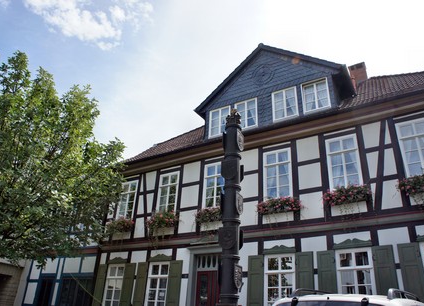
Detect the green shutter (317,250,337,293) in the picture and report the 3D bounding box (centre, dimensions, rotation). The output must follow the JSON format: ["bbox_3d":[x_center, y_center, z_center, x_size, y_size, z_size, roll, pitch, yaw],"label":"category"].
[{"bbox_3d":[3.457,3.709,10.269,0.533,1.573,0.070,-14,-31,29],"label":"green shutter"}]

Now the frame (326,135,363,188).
[{"bbox_3d":[4.411,0.312,11.517,0.996,1.914,0.140,-14,-31,29],"label":"frame"}]

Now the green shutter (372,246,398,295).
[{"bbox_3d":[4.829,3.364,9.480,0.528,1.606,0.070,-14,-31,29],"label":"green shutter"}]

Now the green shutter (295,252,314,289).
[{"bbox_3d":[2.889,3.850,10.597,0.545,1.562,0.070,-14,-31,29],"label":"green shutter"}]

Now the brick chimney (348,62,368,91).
[{"bbox_3d":[6.638,-3.323,15.452,0.671,1.133,0.650,-14,-31,29],"label":"brick chimney"}]

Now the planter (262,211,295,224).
[{"bbox_3d":[2.254,2.212,11.877,1.111,0.341,0.200,-14,-31,29],"label":"planter"}]

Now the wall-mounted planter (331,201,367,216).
[{"bbox_3d":[4.245,1.718,10.728,1.051,0.352,0.200,-14,-31,29],"label":"wall-mounted planter"}]

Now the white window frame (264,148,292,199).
[{"bbox_3d":[2.421,0.781,12.678,1.078,1.958,0.140,-14,-31,29],"label":"white window frame"}]

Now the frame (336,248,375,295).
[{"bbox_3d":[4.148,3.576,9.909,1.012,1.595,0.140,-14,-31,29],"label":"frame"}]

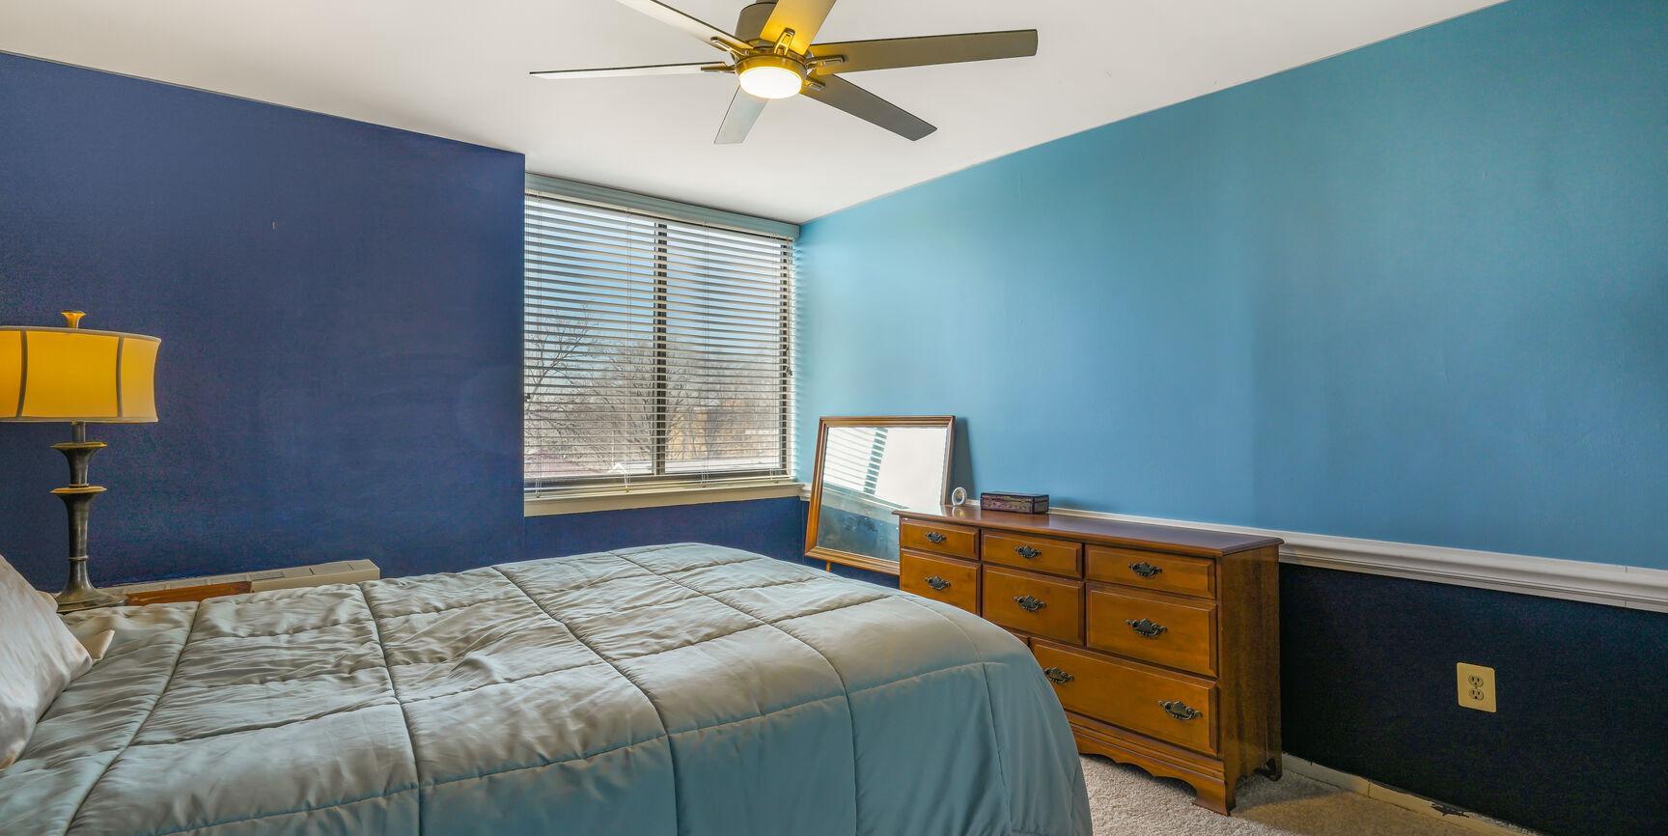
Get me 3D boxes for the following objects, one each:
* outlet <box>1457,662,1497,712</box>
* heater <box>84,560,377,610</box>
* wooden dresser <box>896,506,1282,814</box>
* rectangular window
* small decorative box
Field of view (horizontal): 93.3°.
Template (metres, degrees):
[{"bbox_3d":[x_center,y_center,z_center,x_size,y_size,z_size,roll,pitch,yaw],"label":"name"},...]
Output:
[{"bbox_3d":[1.882,0.790,2.307,0.009,0.127,0.088,0,0,-39],"label":"outlet"},{"bbox_3d":[-2.254,0.886,2.759,1.130,0.620,0.235,0,0,-39],"label":"heater"},{"bbox_3d":[0.882,0.809,3.094,0.425,0.805,1.475,0,0,-39],"label":"wooden dresser"},{"bbox_3d":[-0.911,-0.368,4.369,1.680,1.480,0.100,0,0,-39],"label":"rectangular window"},{"bbox_3d":[0.786,0.369,3.423,0.240,0.070,0.130,0,0,41],"label":"small decorative box"}]

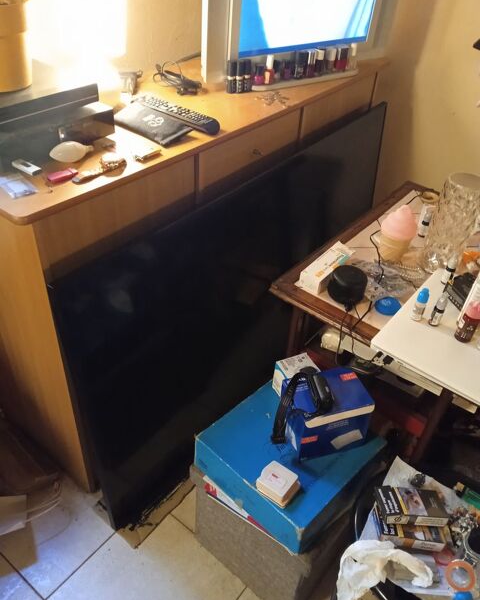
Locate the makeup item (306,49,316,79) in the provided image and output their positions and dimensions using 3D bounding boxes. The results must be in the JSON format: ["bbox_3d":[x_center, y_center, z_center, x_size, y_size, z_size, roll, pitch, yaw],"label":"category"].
[{"bbox_3d":[0.217,-0.705,1.547,0.024,0.069,0.024,-23,44,-31],"label":"makeup item"}]

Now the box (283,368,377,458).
[{"bbox_3d":[0.164,0.219,1.020,0.141,0.098,0.111,-11,41,-19],"label":"box"}]

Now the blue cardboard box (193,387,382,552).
[{"bbox_3d":[0.099,0.312,1.058,0.270,0.093,0.270,31,45,32],"label":"blue cardboard box"}]

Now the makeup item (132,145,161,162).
[{"bbox_3d":[-0.181,-0.285,1.023,0.029,0.010,0.056,20,40,21],"label":"makeup item"}]

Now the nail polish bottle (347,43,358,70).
[{"bbox_3d":[0.362,-0.774,1.647,0.026,0.074,0.025,-23,44,-31],"label":"nail polish bottle"}]

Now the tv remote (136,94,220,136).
[{"bbox_3d":[-0.134,-0.390,1.093,0.220,0.018,0.047,31,46,28],"label":"tv remote"}]

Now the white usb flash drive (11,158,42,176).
[{"bbox_3d":[-0.381,-0.237,0.926,0.057,0.008,0.020,27,45,25],"label":"white usb flash drive"}]

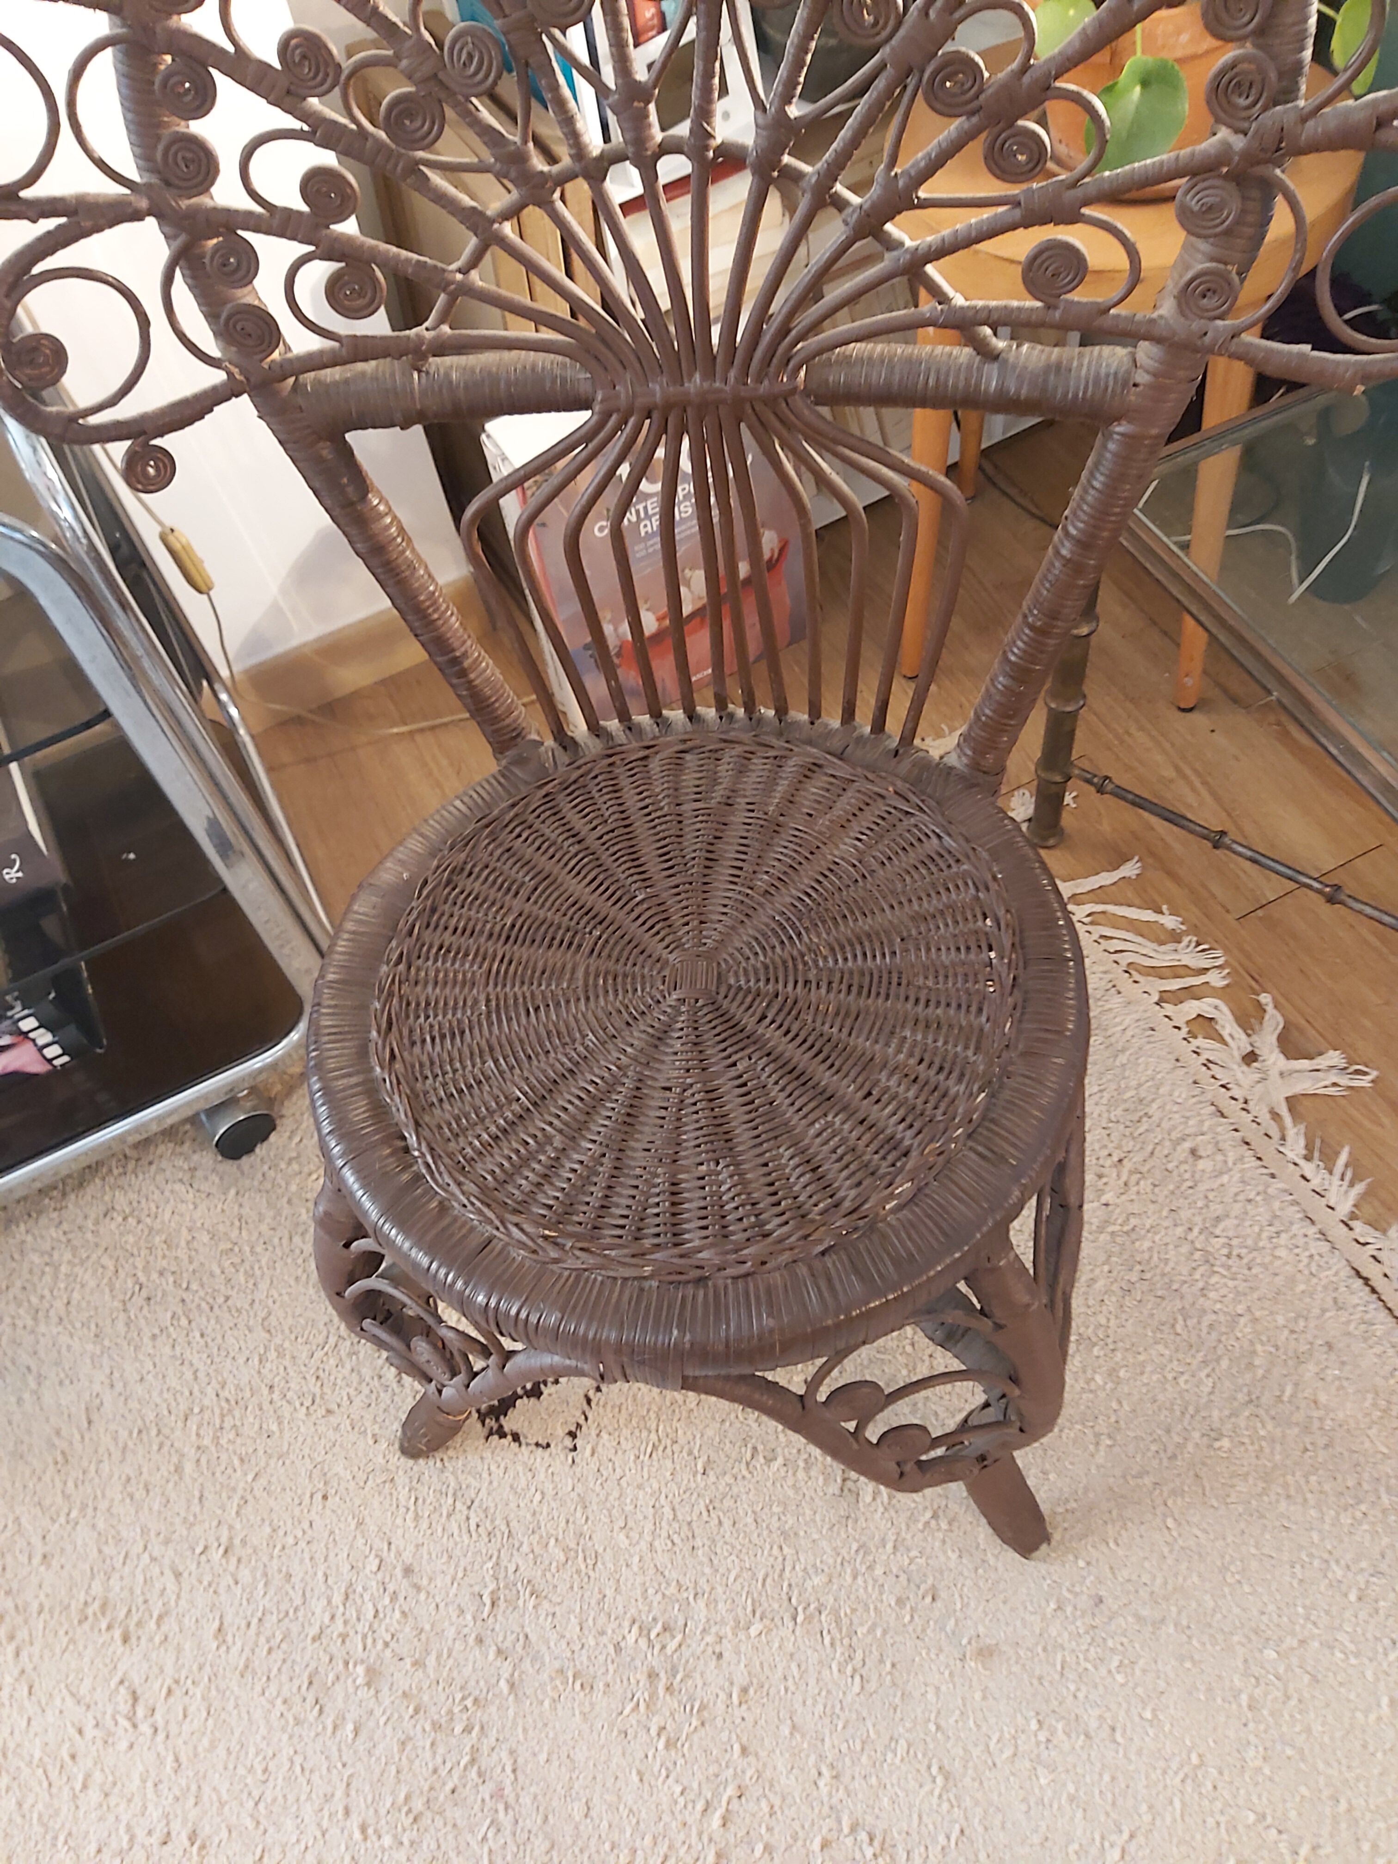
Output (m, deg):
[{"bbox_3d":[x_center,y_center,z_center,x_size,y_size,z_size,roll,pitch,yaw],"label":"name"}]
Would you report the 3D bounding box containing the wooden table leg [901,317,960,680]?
[{"bbox_3d":[0.193,-0.361,1.198,0.035,0.385,0.035,6,54,8],"label":"wooden table leg"}]

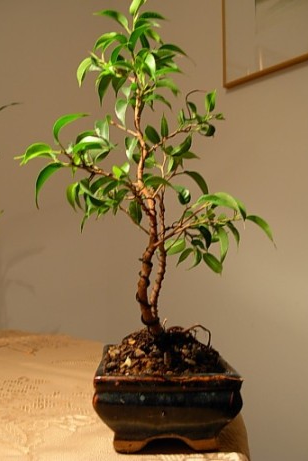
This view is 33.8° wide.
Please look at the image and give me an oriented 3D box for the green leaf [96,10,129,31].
[{"bbox_3d":[-0.046,-0.243,0.580,0.043,0.014,0.010,24,-54,-11],"label":"green leaf"}]

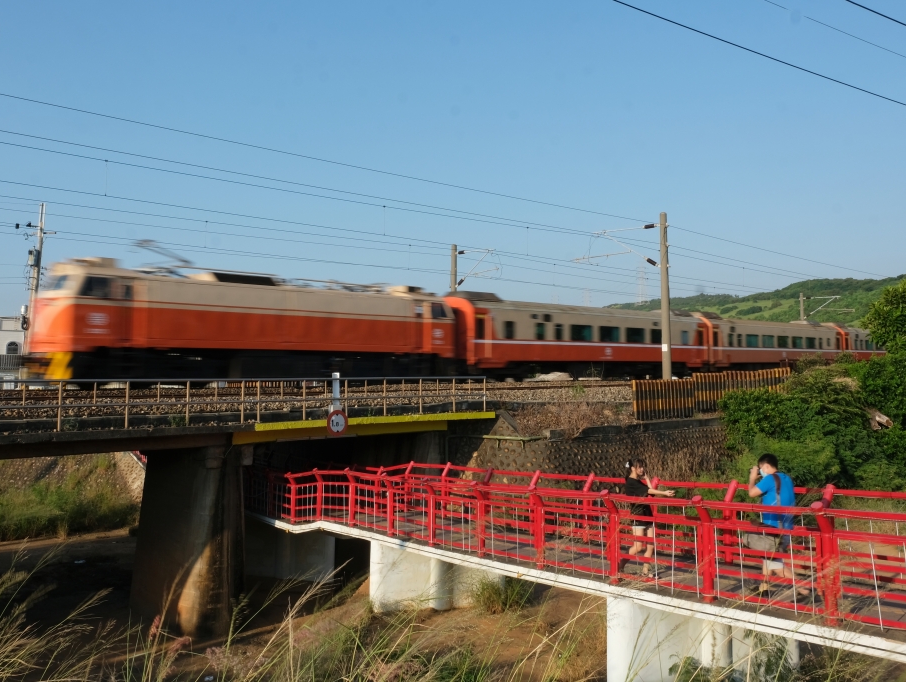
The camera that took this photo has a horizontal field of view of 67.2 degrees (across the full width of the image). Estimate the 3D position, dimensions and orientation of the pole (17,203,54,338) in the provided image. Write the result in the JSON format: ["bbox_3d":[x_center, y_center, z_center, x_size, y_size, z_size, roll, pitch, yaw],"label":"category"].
[{"bbox_3d":[-16.100,-0.970,26.000,1.100,8.500,0.750,7,-6,-38],"label":"pole"}]

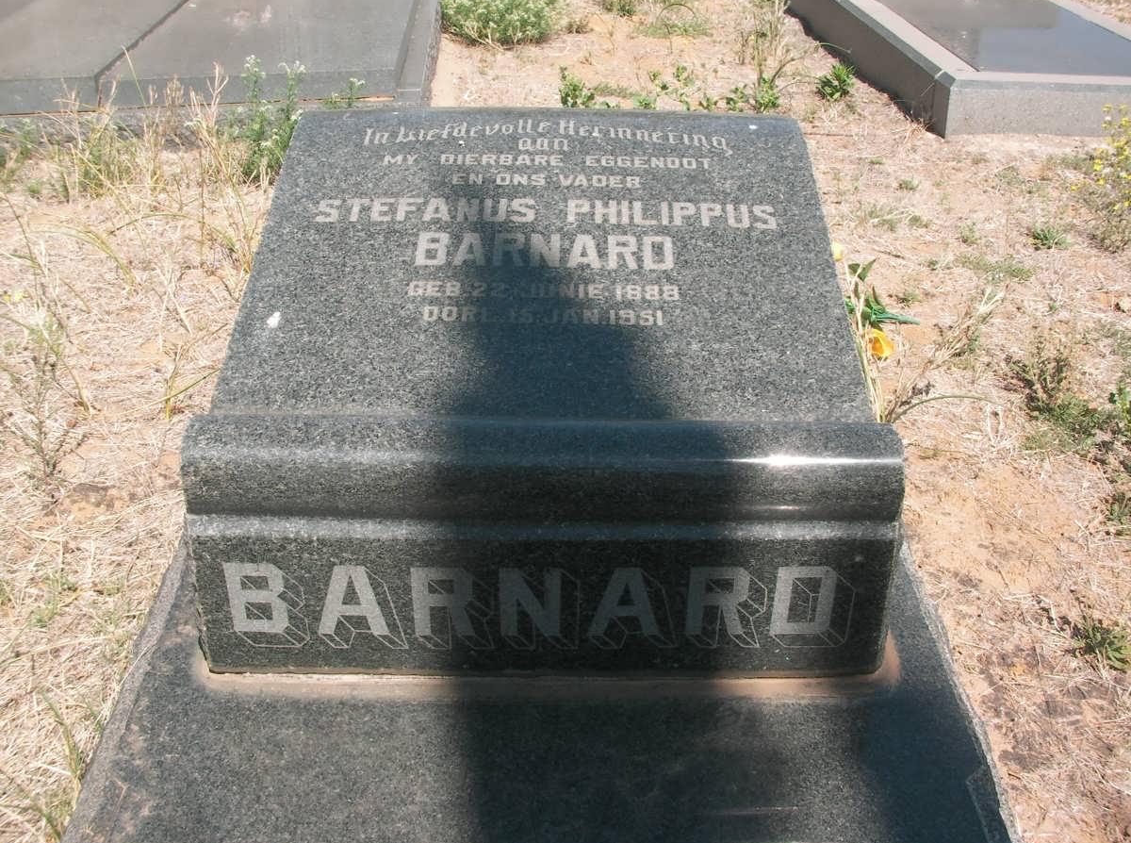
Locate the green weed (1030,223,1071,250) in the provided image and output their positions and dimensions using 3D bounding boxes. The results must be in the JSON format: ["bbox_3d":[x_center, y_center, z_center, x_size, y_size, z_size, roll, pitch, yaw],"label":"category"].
[{"bbox_3d":[1.310,-0.500,3.355,0.112,0.055,0.101,12,33,19],"label":"green weed"}]

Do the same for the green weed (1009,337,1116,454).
[{"bbox_3d":[0.982,-0.053,2.453,0.215,0.180,0.220,14,33,21],"label":"green weed"}]

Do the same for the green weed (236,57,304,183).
[{"bbox_3d":[-0.880,-0.902,3.696,0.207,0.362,0.155,-7,32,-12],"label":"green weed"}]

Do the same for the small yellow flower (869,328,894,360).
[{"bbox_3d":[0.703,-0.175,2.759,0.055,0.060,0.055,9,32,14],"label":"small yellow flower"}]

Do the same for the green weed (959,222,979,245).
[{"bbox_3d":[1.090,-0.511,3.358,0.056,0.054,0.051,10,32,16],"label":"green weed"}]

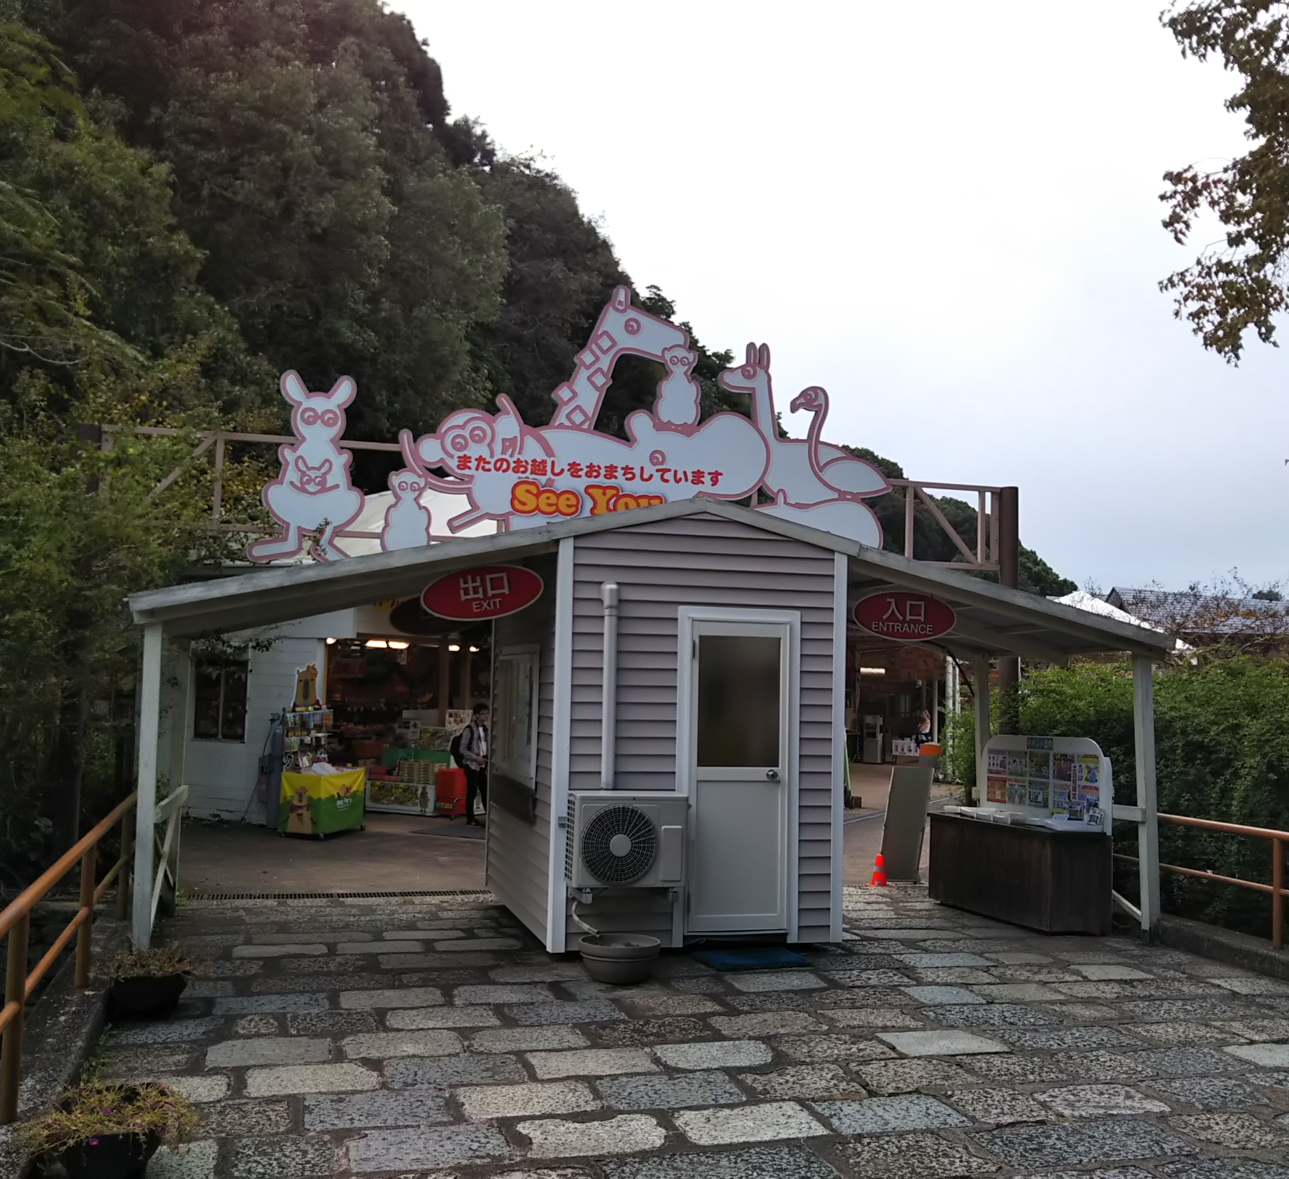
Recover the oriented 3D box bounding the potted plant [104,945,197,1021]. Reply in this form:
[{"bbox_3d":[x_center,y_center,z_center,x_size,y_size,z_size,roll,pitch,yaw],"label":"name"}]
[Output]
[{"bbox_3d":[-2.450,1.926,6.754,0.430,0.310,0.460,2,-4,-15],"label":"potted plant"}]

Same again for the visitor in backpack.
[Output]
[{"bbox_3d":[-2.125,2.183,16.900,0.480,1.539,0.460,-1,-5,33],"label":"visitor in backpack"}]

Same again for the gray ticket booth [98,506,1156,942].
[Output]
[{"bbox_3d":[0.025,0.910,9.584,6.732,2.815,2.754,2,-4,-15],"label":"gray ticket booth"}]

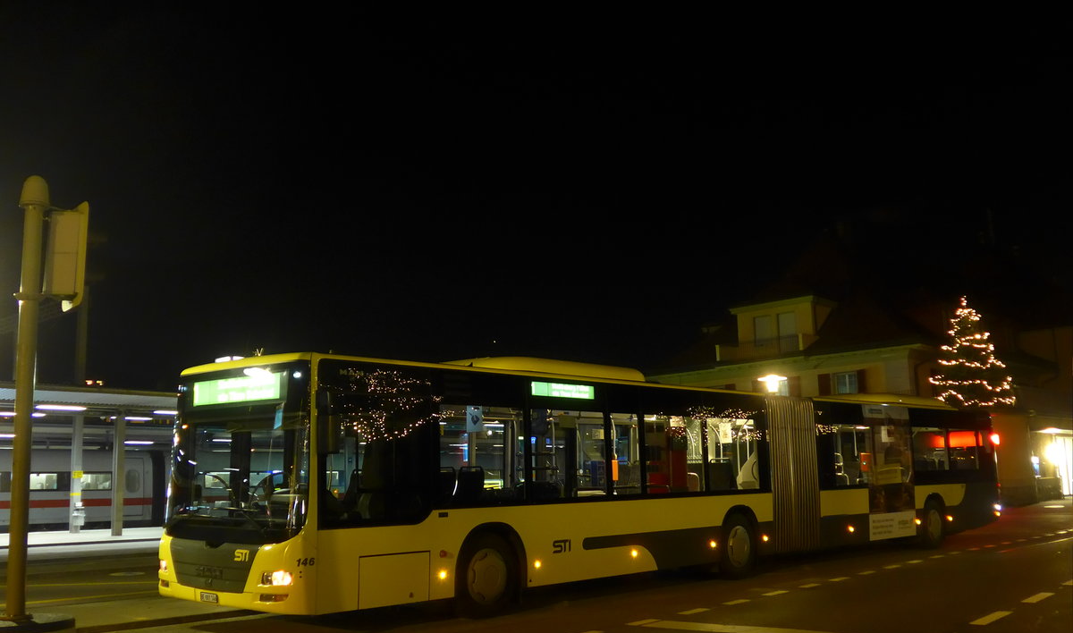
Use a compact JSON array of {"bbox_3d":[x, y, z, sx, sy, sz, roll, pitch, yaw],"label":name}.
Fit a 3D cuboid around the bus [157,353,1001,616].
[{"bbox_3d":[2.850,2.481,16.781,2.550,3.020,17.980,-9,-11,42],"label":"bus"}]

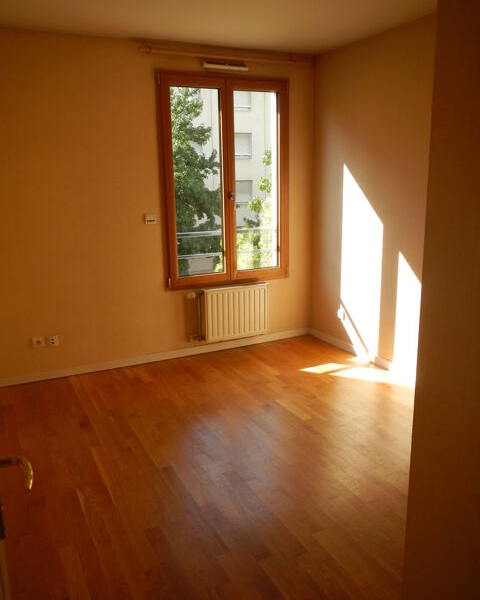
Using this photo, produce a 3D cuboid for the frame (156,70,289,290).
[{"bbox_3d":[-0.107,-0.967,4.323,1.149,1.683,0.080,-7,16,-24],"label":"frame"}]

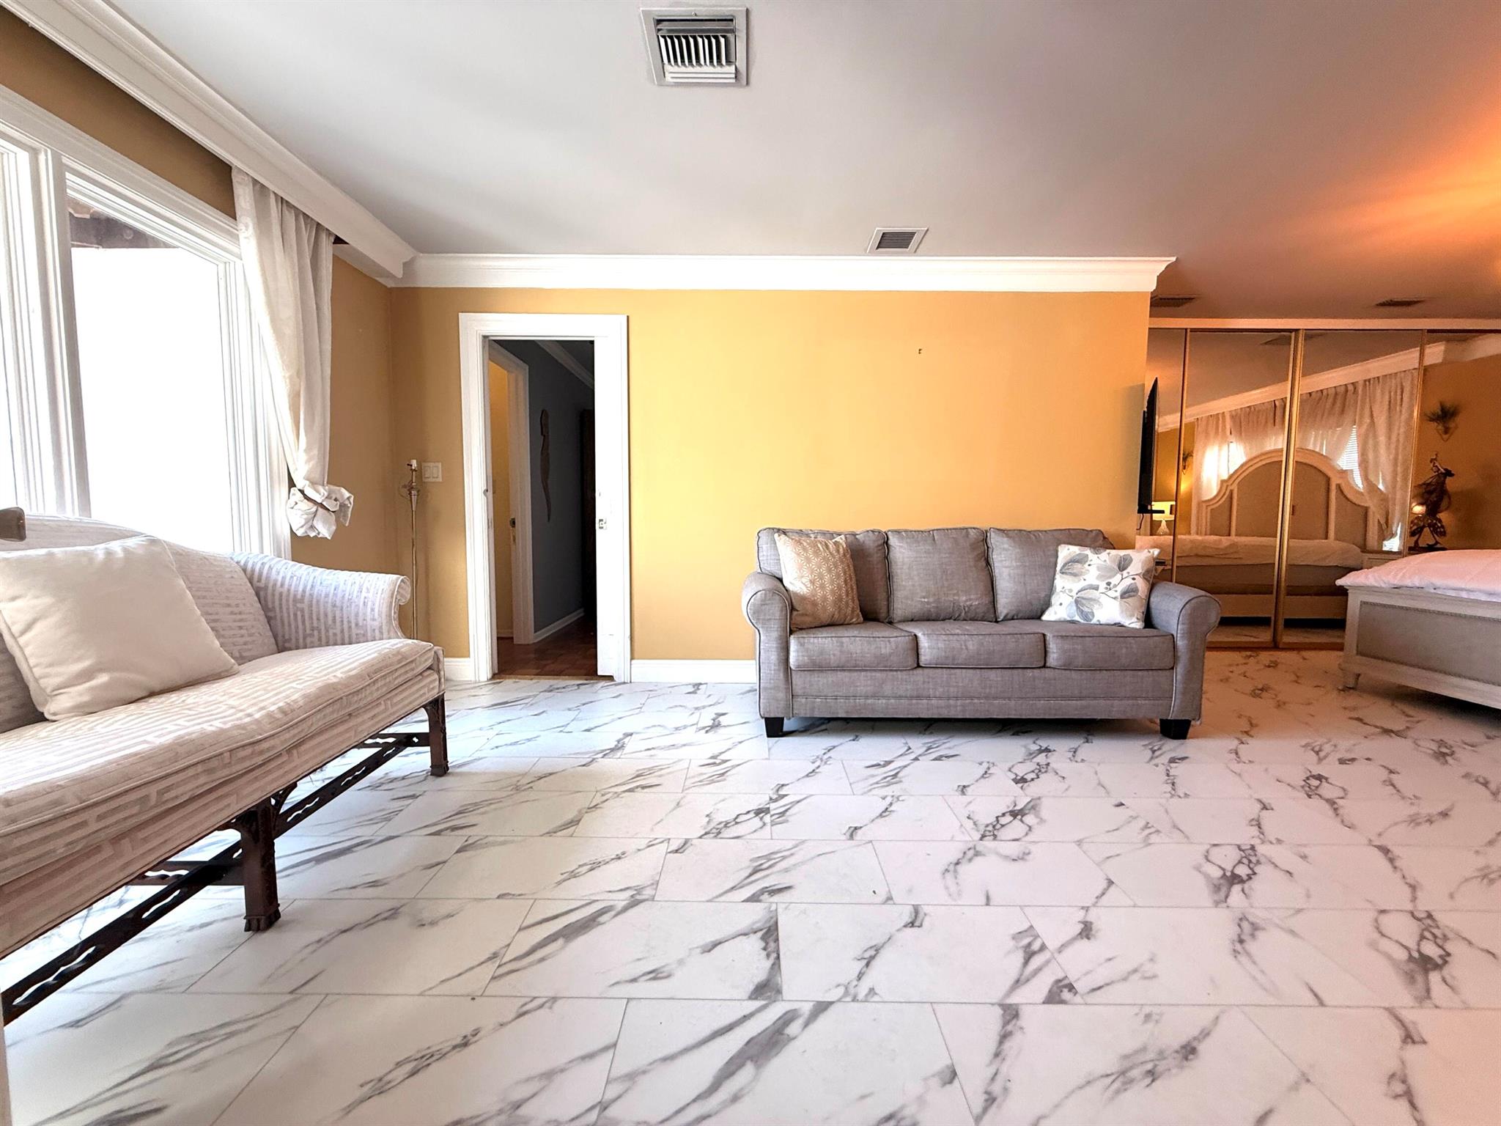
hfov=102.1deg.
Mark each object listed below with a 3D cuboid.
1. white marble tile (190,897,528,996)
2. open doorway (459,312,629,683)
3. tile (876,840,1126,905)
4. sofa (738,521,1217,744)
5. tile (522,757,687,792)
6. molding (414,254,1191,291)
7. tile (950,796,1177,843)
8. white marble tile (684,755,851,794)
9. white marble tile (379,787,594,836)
[{"bbox_3d":[-0.841,0.864,1.375,0.607,0.010,0.305,0,4,0],"label":"white marble tile"},{"bbox_3d":[-1.179,-0.354,3.597,0.955,2.125,0.150,0,4,0],"label":"open doorway"},{"bbox_3d":[0.671,0.858,1.680,0.610,0.010,0.306,0,4,0],"label":"tile"},{"bbox_3d":[1.006,0.294,3.069,2.070,0.925,0.900,0,4,0],"label":"sofa"},{"bbox_3d":[-0.540,0.803,2.292,0.607,0.010,0.305,0,4,0],"label":"tile"},{"bbox_3d":[0.144,-1.619,3.400,4.400,0.160,0.090,0,4,0],"label":"molding"},{"bbox_3d":[0.975,0.834,1.975,0.607,0.010,0.305,0,4,0],"label":"tile"},{"bbox_3d":[0.064,0.812,2.301,0.610,0.010,0.306,0,4,0],"label":"white marble tile"},{"bbox_3d":[-0.847,0.827,2.001,0.610,0.010,0.306,0,4,0],"label":"white marble tile"}]

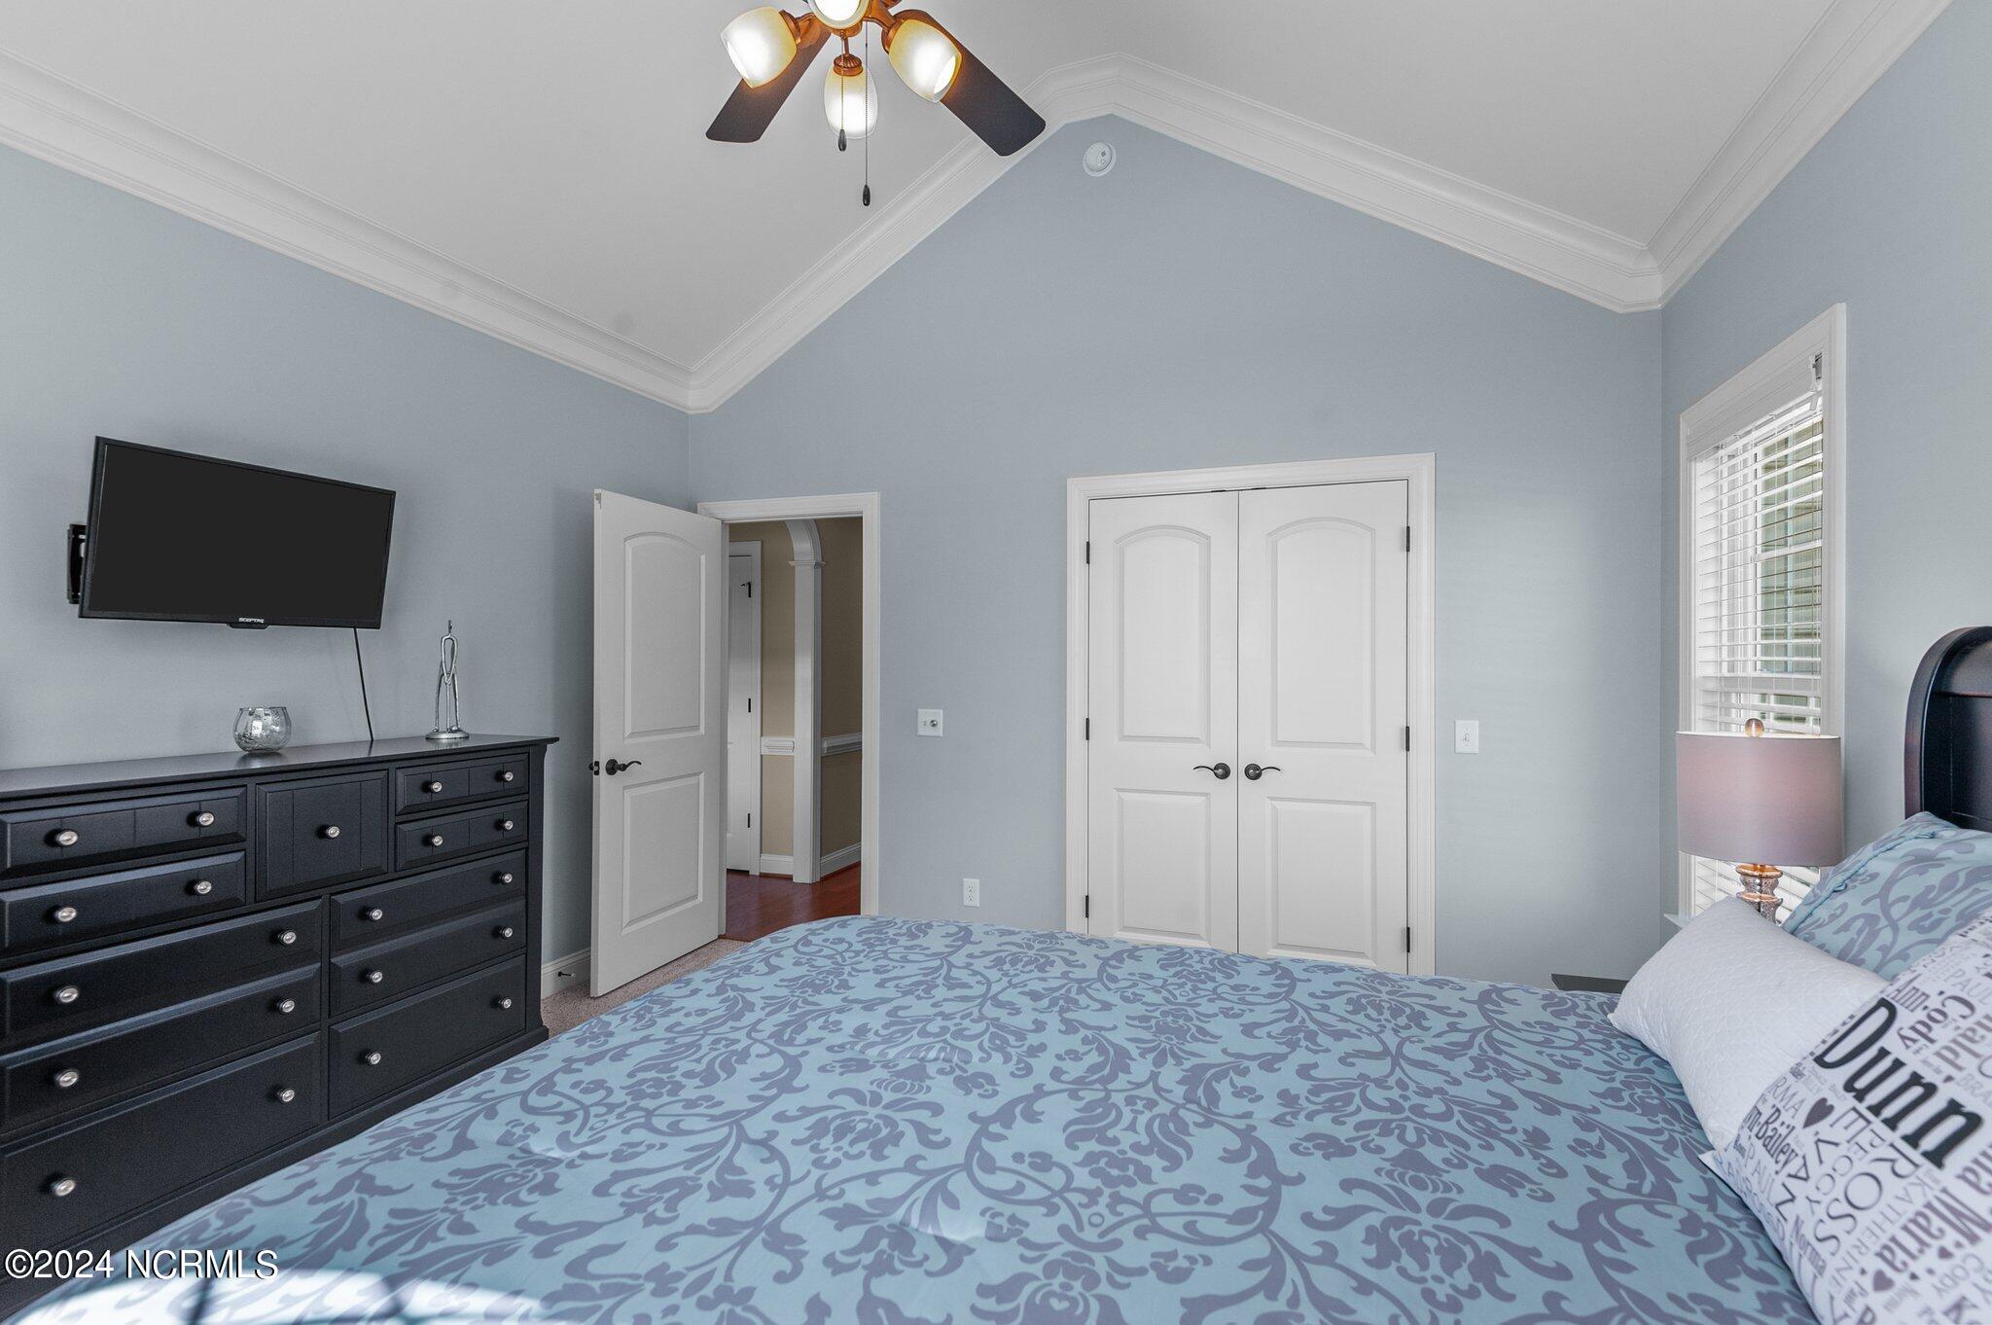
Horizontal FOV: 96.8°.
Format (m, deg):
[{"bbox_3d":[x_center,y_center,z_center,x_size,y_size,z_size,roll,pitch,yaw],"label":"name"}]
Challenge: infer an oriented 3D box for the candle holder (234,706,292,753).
[{"bbox_3d":[-2.135,0.195,2.575,0.127,0.128,0.127,0,0,20],"label":"candle holder"}]

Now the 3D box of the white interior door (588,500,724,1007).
[{"bbox_3d":[-1.491,0.333,3.950,0.045,2.032,0.758,0,0,21],"label":"white interior door"}]

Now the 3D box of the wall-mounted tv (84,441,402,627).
[{"bbox_3d":[-2.079,-0.324,2.474,0.070,0.440,0.732,9,3,18],"label":"wall-mounted tv"}]

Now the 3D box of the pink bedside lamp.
[{"bbox_3d":[1.616,0.450,1.882,0.266,0.663,0.266,0,0,20],"label":"pink bedside lamp"}]

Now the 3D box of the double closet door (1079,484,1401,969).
[{"bbox_3d":[0.966,0.340,3.523,1.213,2.032,0.050,0,0,20],"label":"double closet door"}]

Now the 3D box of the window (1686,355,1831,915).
[{"bbox_3d":[2.035,0.046,2.366,0.090,1.480,0.820,0,0,20],"label":"window"}]

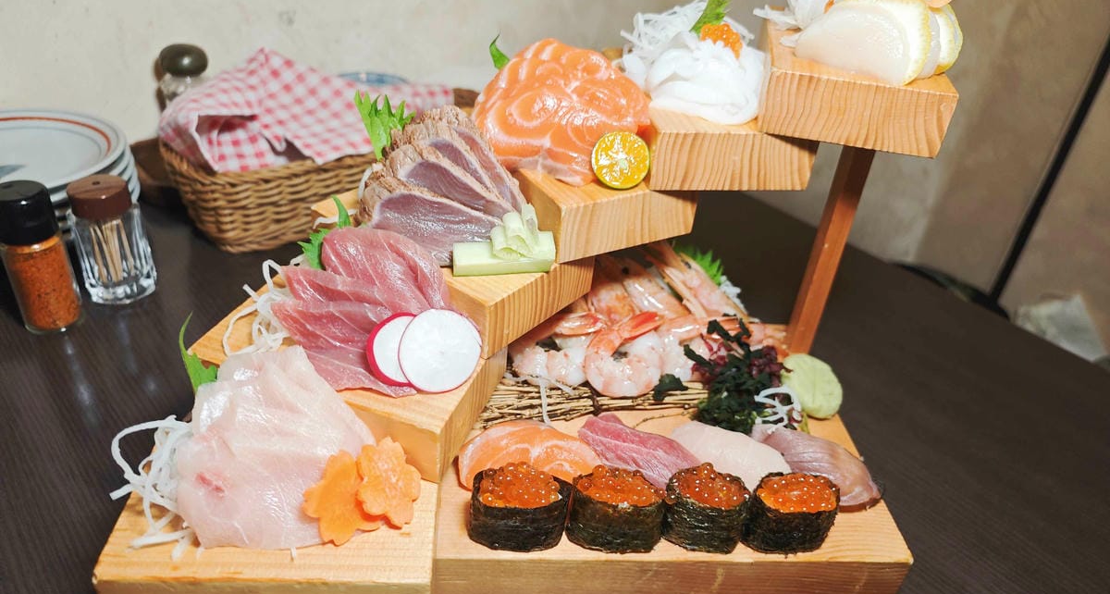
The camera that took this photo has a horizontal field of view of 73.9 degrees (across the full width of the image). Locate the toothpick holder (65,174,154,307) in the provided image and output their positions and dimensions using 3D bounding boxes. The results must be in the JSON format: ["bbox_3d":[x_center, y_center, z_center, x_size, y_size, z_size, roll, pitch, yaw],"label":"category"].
[{"bbox_3d":[-0.340,-0.045,0.565,0.049,0.089,0.049,2,33,-5],"label":"toothpick holder"}]

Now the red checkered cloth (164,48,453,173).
[{"bbox_3d":[-0.219,-0.192,0.715,0.301,0.075,0.153,-20,40,-34],"label":"red checkered cloth"}]

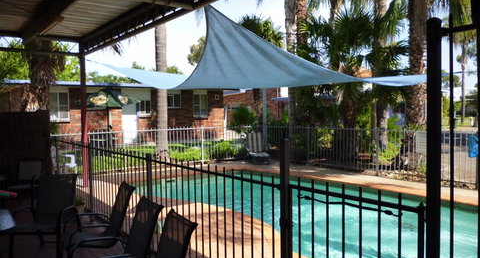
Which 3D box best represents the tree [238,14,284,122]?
[{"bbox_3d":[0.995,-2.518,19.342,2.900,6.400,2.900,-1,3,0],"label":"tree"}]

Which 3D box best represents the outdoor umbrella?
[{"bbox_3d":[-5.055,-0.308,14.937,2.000,2.550,2.000,0,3,9],"label":"outdoor umbrella"}]

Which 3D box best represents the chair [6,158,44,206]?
[{"bbox_3d":[-3.856,0.998,6.998,0.570,0.900,0.660,-1,3,-10],"label":"chair"}]

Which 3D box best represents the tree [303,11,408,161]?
[{"bbox_3d":[3.714,-1.442,12.675,3.400,5.050,3.400,-1,3,0],"label":"tree"}]

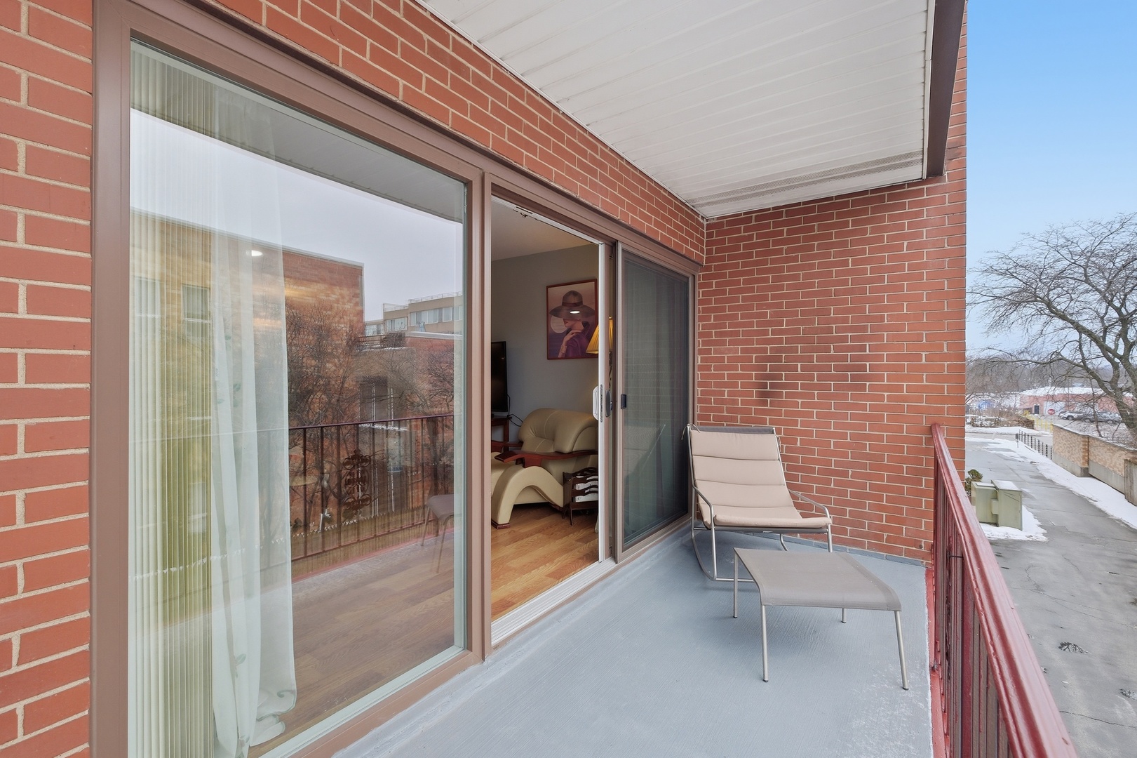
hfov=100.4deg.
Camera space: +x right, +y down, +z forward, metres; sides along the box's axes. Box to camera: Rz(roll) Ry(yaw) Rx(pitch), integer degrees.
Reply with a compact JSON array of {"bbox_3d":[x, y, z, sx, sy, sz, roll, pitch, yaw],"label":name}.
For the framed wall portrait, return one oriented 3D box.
[{"bbox_3d":[0.027,-0.600,4.950,0.640,0.790,0.030,1,1,35],"label":"framed wall portrait"}]

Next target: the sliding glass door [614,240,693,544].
[{"bbox_3d":[0.630,0.140,3.345,0.050,1.930,1.170,1,1,36],"label":"sliding glass door"}]

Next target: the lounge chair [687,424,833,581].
[{"bbox_3d":[1.218,0.775,3.170,0.680,0.870,0.680,0,0,4],"label":"lounge chair"}]

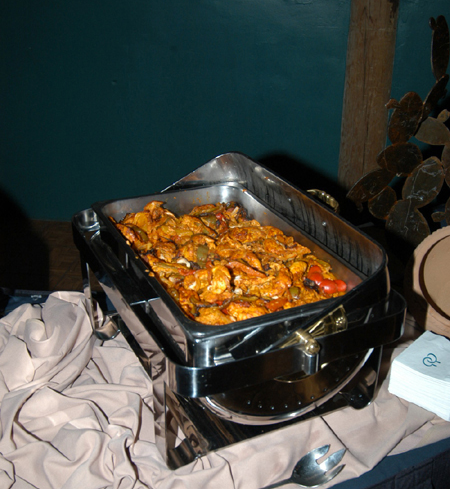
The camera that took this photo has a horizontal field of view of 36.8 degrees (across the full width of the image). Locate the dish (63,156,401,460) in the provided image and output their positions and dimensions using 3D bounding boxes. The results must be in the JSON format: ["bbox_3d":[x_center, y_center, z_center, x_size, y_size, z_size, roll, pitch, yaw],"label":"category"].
[{"bbox_3d":[-0.002,0.079,1.236,0.405,0.343,0.620,-11,27,-23],"label":"dish"}]

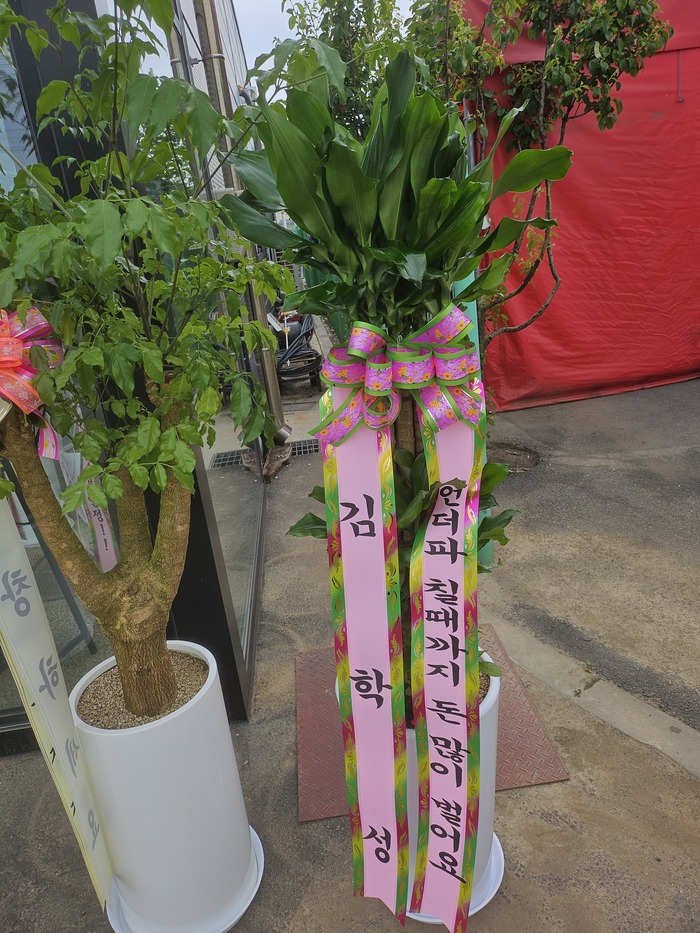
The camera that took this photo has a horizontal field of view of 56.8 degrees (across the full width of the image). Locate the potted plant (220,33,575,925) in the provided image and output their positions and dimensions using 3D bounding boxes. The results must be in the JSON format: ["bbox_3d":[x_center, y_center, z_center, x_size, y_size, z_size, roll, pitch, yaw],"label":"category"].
[{"bbox_3d":[0.149,0.184,1.291,0.560,1.720,0.520,-7,20,0],"label":"potted plant"}]

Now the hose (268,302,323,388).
[{"bbox_3d":[-0.590,-1.262,6.829,0.520,0.780,0.500,-7,20,0],"label":"hose"}]

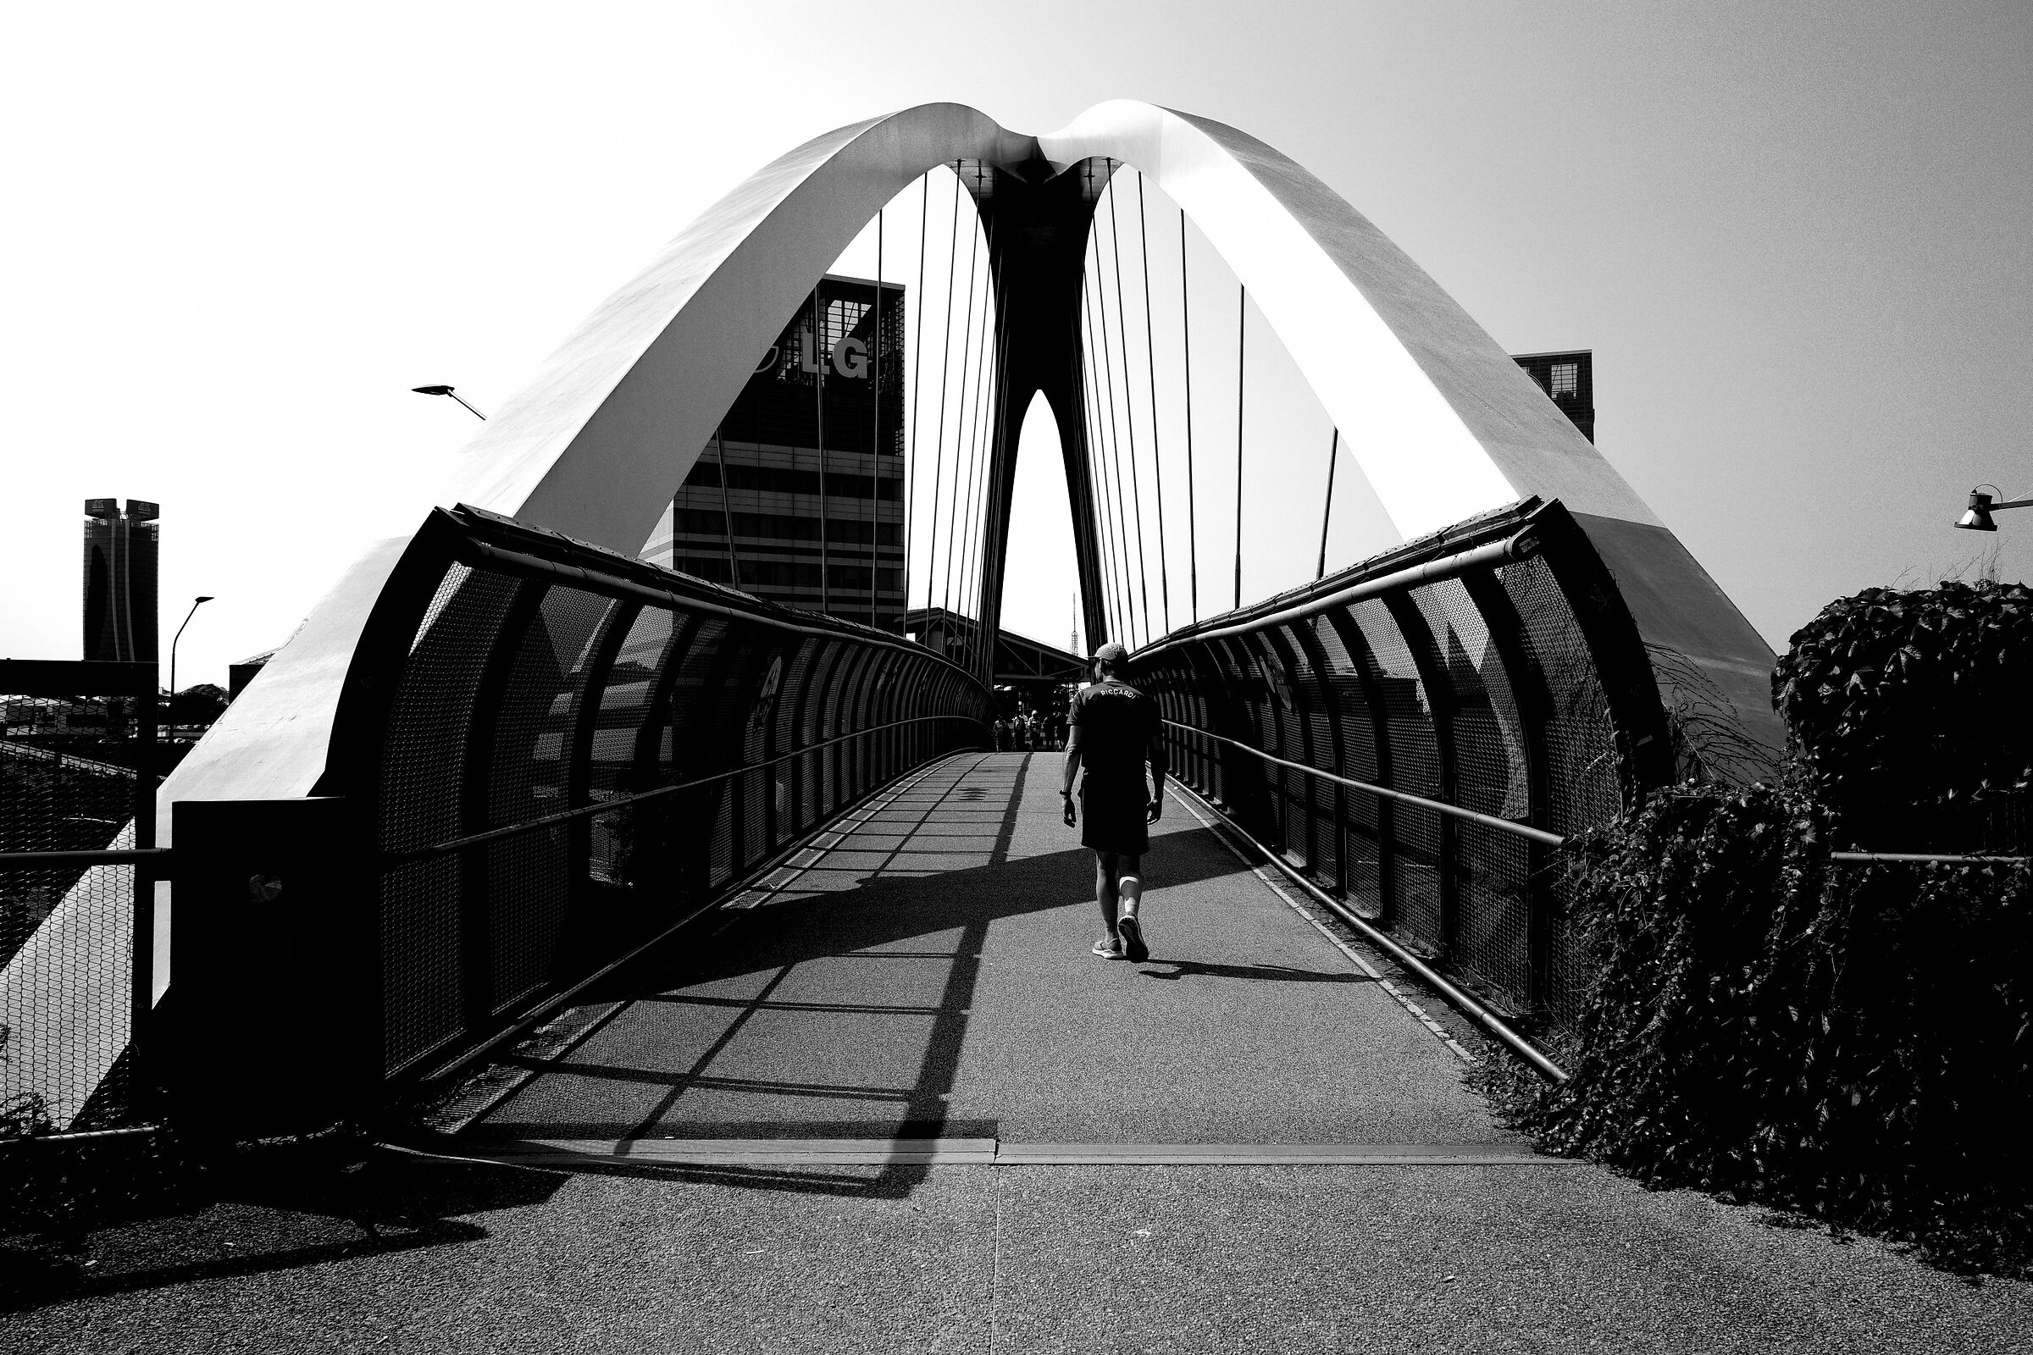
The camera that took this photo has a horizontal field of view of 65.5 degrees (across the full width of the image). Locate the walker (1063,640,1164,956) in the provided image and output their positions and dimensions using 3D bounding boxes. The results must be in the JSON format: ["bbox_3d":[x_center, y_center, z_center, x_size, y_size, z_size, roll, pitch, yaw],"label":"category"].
[{"bbox_3d":[0.549,0.689,8.883,0.590,1.764,0.500,0,-2,-3],"label":"walker"}]

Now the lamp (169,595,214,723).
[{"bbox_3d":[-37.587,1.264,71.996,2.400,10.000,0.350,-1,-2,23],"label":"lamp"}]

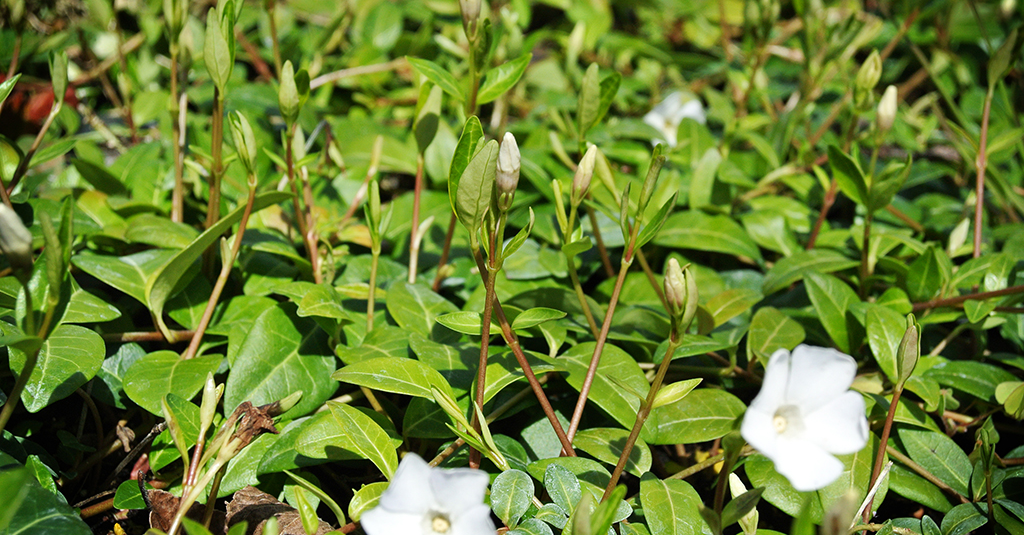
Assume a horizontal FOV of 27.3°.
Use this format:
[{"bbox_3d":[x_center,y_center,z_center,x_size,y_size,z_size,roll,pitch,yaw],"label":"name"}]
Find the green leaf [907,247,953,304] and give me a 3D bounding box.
[{"bbox_3d":[0.130,0.002,0.660,0.013,0.019,0.004,14,-12,3],"label":"green leaf"}]

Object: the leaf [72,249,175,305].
[{"bbox_3d":[-0.109,0.003,0.590,0.037,0.006,0.017,23,41,40],"label":"leaf"}]

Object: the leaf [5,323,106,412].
[{"bbox_3d":[-0.116,0.025,0.535,0.024,0.006,0.026,9,54,-3],"label":"leaf"}]

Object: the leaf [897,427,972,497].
[{"bbox_3d":[0.097,0.045,0.485,0.014,0.004,0.027,-25,47,-26],"label":"leaf"}]

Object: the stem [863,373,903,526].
[{"bbox_3d":[0.085,0.041,0.480,0.002,0.034,0.002,14,17,0],"label":"stem"}]

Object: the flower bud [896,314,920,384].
[{"bbox_3d":[0.088,0.018,0.470,0.005,0.016,0.005,10,17,0],"label":"flower bud"}]

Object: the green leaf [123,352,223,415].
[{"bbox_3d":[-0.089,0.031,0.555,0.025,0.005,0.026,7,37,5],"label":"green leaf"}]

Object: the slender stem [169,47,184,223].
[{"bbox_3d":[-0.108,-0.043,0.680,0.003,0.058,0.003,-1,17,0],"label":"slender stem"}]

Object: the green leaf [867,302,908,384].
[{"bbox_3d":[0.098,0.020,0.550,0.011,0.022,0.004,-12,-27,-1],"label":"green leaf"}]

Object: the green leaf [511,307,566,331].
[{"bbox_3d":[0.006,0.012,0.500,0.014,0.003,0.007,-15,36,-13],"label":"green leaf"}]

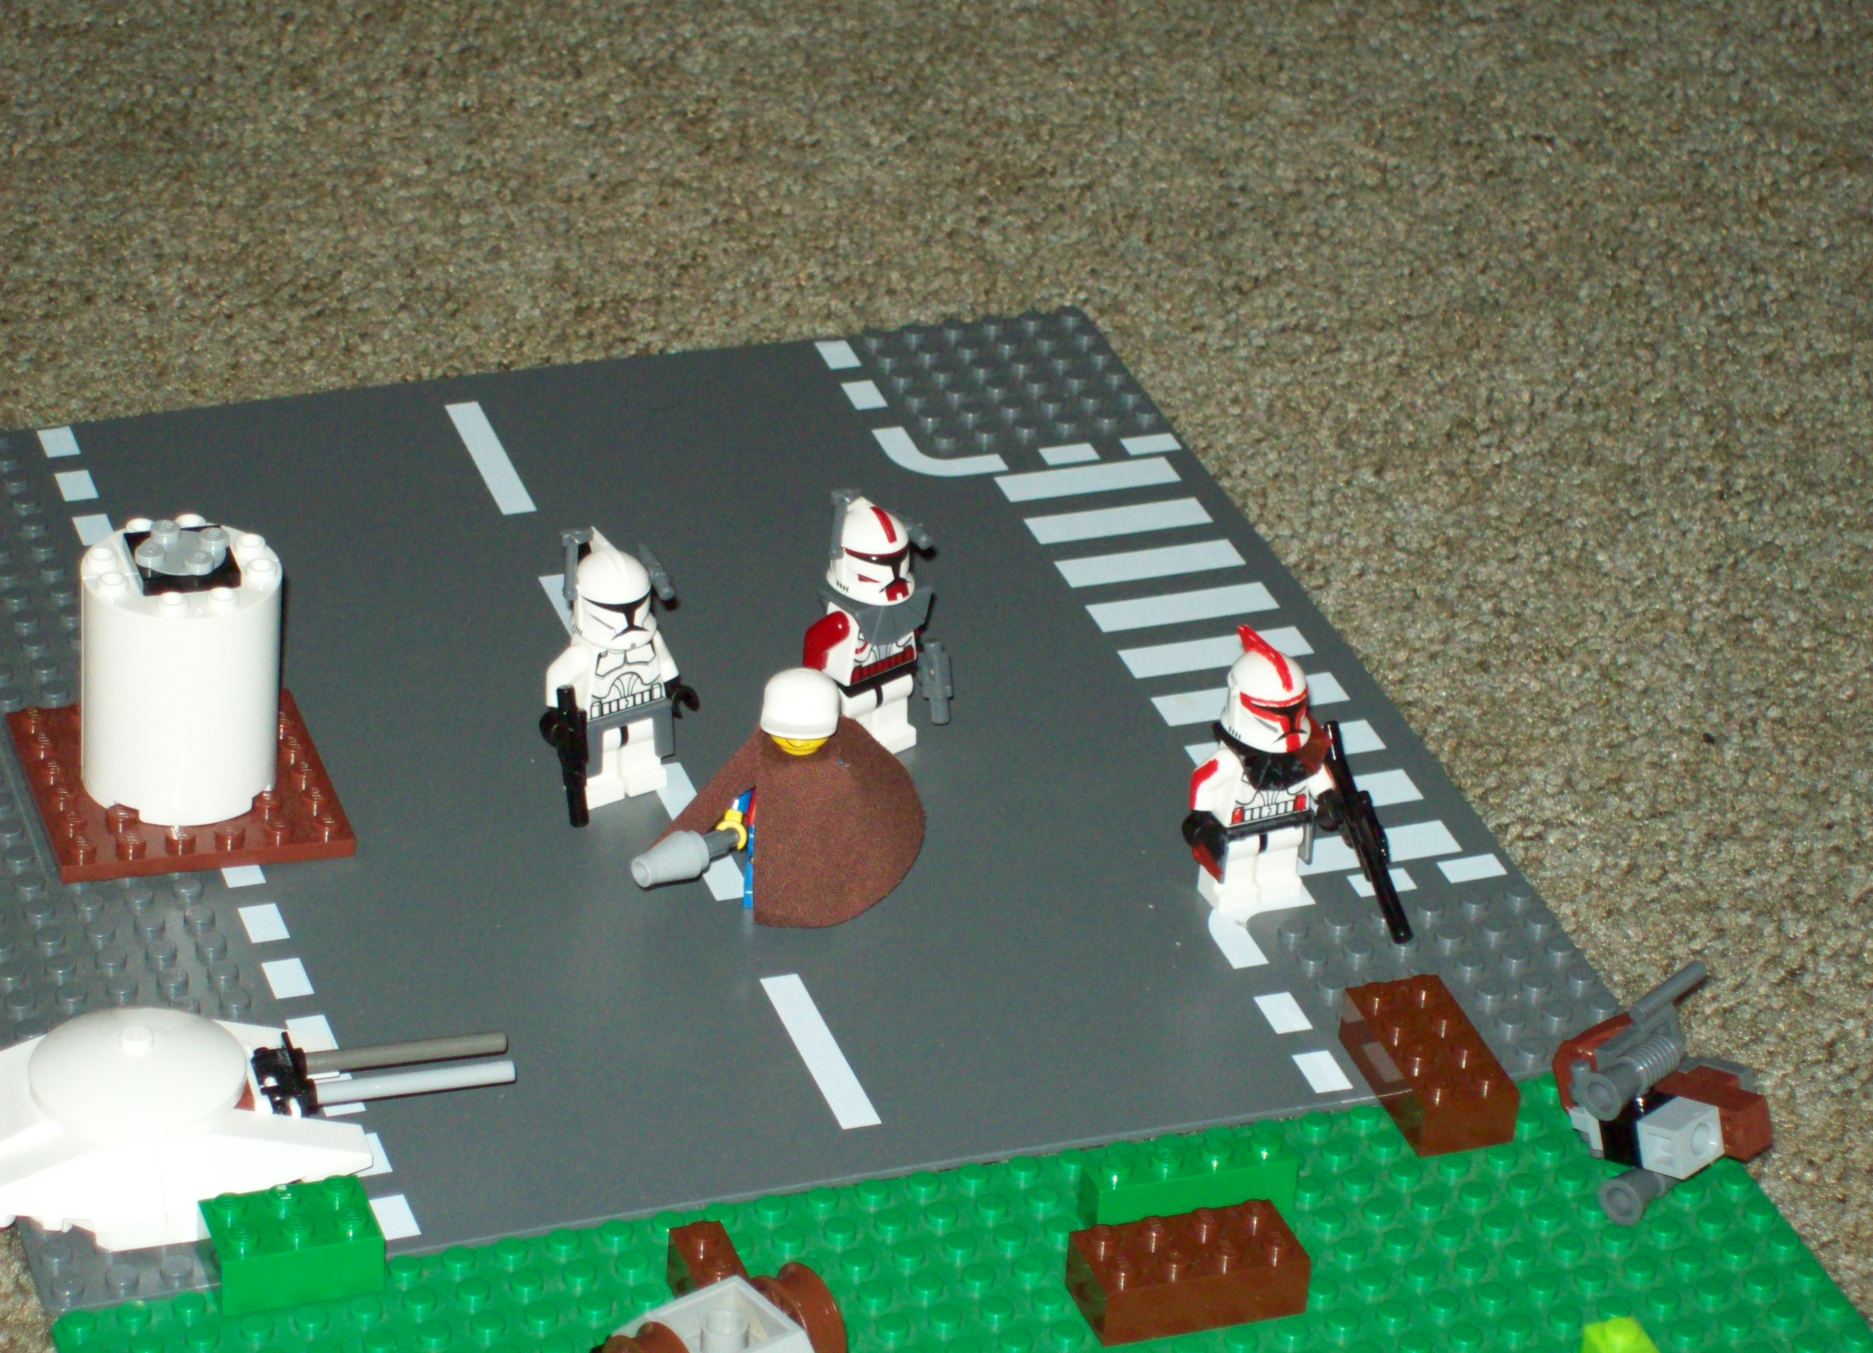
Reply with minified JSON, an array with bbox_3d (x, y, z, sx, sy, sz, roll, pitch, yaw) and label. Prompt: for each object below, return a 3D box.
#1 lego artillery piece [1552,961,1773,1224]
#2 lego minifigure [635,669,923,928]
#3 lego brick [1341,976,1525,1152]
[{"bbox_3d":[0.109,0.062,0.892,0.033,0.025,0.033,-25,25,-37],"label":"lego artillery piece"},{"bbox_3d":[-0.024,0.019,0.930,0.044,0.042,0.026,5,31,2],"label":"lego minifigure"},{"bbox_3d":[0.076,0.059,0.902,0.016,0.011,0.032,-8,33,-18],"label":"lego brick"}]

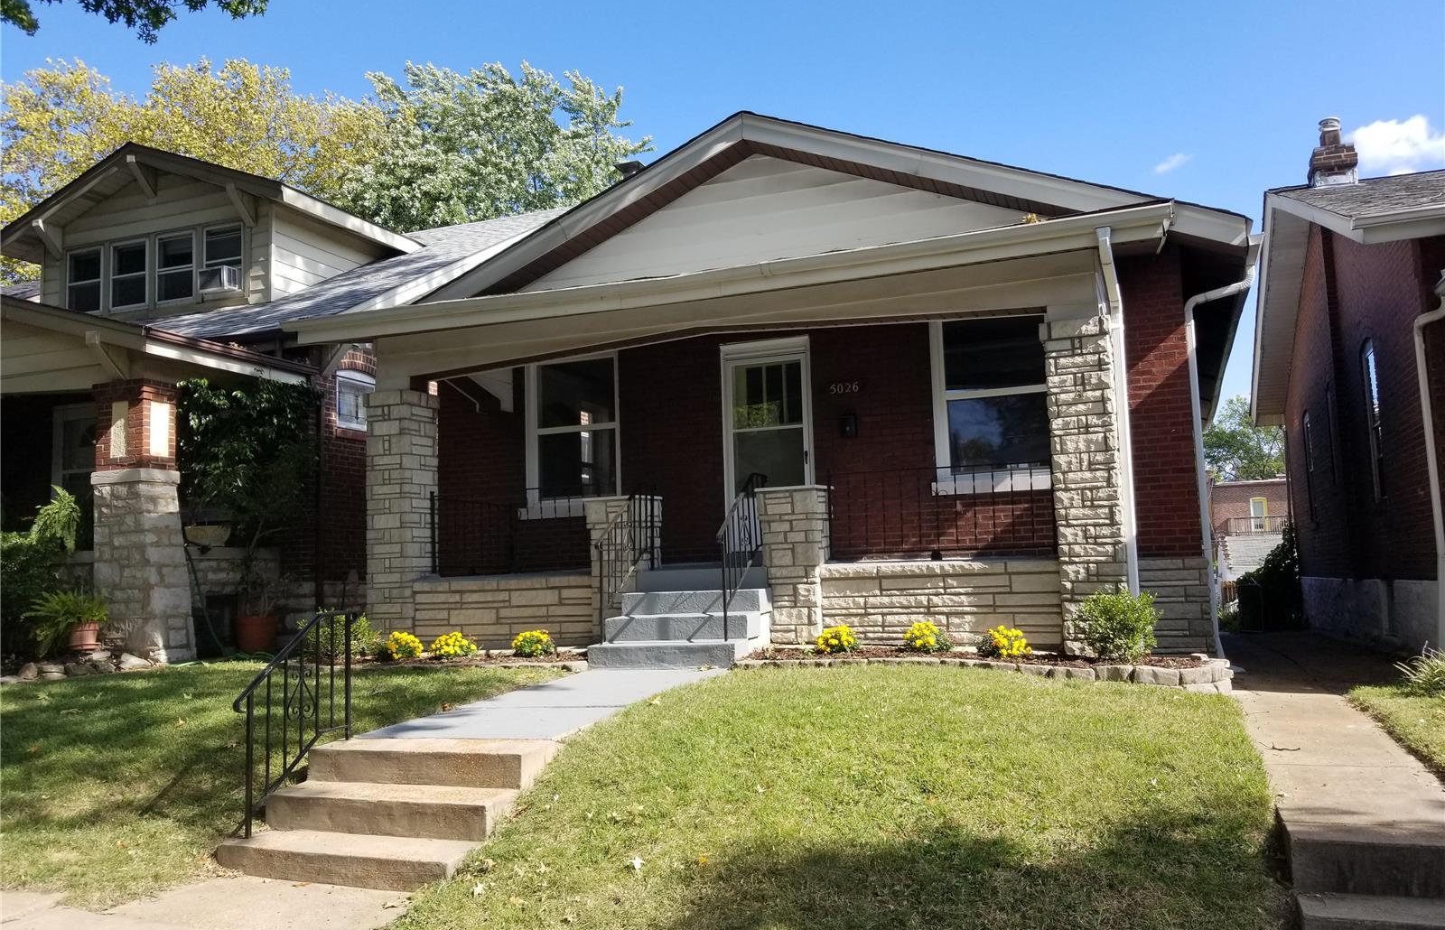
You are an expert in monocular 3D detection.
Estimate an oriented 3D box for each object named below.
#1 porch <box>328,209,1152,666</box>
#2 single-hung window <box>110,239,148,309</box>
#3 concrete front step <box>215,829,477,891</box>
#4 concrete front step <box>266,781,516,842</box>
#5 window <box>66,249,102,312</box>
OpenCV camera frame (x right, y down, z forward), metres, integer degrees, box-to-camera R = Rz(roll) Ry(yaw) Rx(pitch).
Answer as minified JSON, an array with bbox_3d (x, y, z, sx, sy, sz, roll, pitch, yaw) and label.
[{"bbox_3d":[-0.001,0.053,10.396,8.150,3.320,2.350,-4,-7,21],"label":"porch"},{"bbox_3d":[-9.000,-2.865,16.537,0.790,1.050,0.100,-4,-7,21],"label":"single-hung window"},{"bbox_3d":[-1.710,1.814,5.010,1.290,0.143,0.330,-4,-7,21],"label":"concrete front step"},{"bbox_3d":[-1.605,1.677,5.311,1.285,0.169,0.340,-4,-7,21],"label":"concrete front step"},{"bbox_3d":[-9.895,-2.823,16.881,0.790,1.050,0.100,-4,-7,21],"label":"window"}]

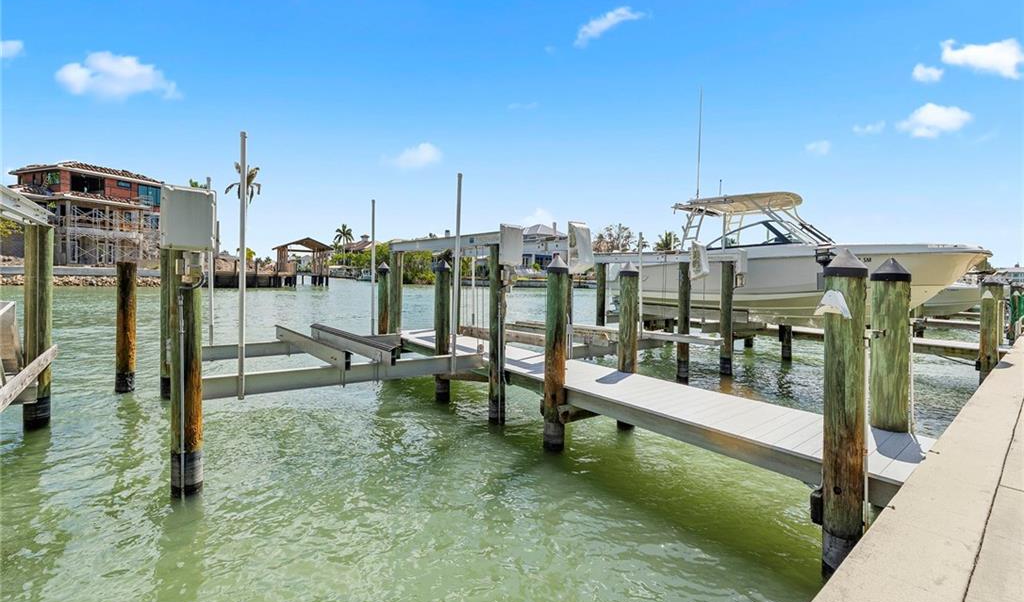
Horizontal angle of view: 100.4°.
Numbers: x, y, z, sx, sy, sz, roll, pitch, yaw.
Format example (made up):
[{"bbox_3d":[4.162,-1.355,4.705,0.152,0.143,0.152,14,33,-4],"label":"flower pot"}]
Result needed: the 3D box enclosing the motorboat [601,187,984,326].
[{"bbox_3d":[6.582,-1.181,12.100,2.900,3.400,9.200,-1,3,-41],"label":"motorboat"}]

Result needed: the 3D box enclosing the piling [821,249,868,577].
[{"bbox_3d":[2.634,0.914,3.363,0.280,2.626,0.280,-2,5,-39],"label":"piling"}]

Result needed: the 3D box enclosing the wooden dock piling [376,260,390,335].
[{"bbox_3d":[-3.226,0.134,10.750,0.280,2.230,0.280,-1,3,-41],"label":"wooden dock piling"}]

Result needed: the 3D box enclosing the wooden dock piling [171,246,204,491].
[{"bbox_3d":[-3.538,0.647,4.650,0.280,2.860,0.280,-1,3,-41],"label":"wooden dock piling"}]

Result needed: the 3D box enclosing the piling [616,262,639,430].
[{"bbox_3d":[1.802,0.707,6.627,0.280,2.617,0.280,-2,5,-39],"label":"piling"}]

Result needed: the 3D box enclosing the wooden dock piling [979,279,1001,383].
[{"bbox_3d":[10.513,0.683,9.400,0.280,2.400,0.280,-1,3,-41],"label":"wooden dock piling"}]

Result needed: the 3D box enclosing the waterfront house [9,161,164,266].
[{"bbox_3d":[-56.152,-11.017,57.500,11.500,12.600,12.500,2,3,19],"label":"waterfront house"}]

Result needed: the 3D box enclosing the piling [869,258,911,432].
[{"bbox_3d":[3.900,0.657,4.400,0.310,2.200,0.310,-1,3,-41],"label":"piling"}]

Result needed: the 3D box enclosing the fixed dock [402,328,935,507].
[{"bbox_3d":[0.389,1.185,7.354,1.400,0.260,9.900,-2,5,-39],"label":"fixed dock"}]

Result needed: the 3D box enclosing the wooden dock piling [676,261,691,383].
[{"bbox_3d":[3.872,0.491,9.616,0.260,2.731,0.260,-2,5,-39],"label":"wooden dock piling"}]

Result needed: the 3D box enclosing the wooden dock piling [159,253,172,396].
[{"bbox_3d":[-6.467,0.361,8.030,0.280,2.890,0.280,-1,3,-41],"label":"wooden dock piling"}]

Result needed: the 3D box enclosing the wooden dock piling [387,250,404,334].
[{"bbox_3d":[-2.694,0.302,9.861,0.275,2.901,0.275,-2,5,-39],"label":"wooden dock piling"}]

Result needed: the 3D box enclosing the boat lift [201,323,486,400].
[{"bbox_3d":[-3.200,0.851,7.359,4.100,0.520,3.950,-2,5,-39],"label":"boat lift"}]

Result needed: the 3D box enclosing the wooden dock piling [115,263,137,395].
[{"bbox_3d":[-7.636,0.507,8.438,0.285,2.566,0.285,-2,5,-39],"label":"wooden dock piling"}]

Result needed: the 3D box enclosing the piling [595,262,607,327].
[{"bbox_3d":[2.381,0.355,11.316,0.255,2.743,0.255,-2,5,-39],"label":"piling"}]

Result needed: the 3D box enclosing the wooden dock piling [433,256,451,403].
[{"bbox_3d":[-1.341,0.550,8.230,0.280,2.670,0.280,-1,3,-41],"label":"wooden dock piling"}]

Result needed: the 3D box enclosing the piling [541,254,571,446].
[{"bbox_3d":[0.620,0.704,6.080,0.300,2.710,0.300,1,3,0],"label":"piling"}]

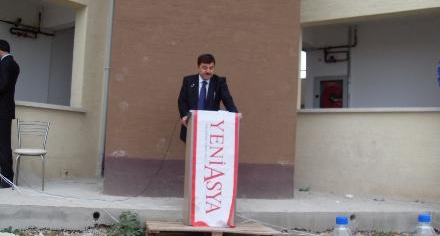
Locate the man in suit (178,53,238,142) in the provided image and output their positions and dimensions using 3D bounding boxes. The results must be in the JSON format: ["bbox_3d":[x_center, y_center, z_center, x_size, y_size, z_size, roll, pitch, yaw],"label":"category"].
[{"bbox_3d":[-0.129,0.142,4.680,0.590,1.560,0.450,3,-4,-6],"label":"man in suit"}]

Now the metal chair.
[{"bbox_3d":[-2.299,0.445,5.720,0.400,0.850,0.460,4,-5,-25],"label":"metal chair"}]

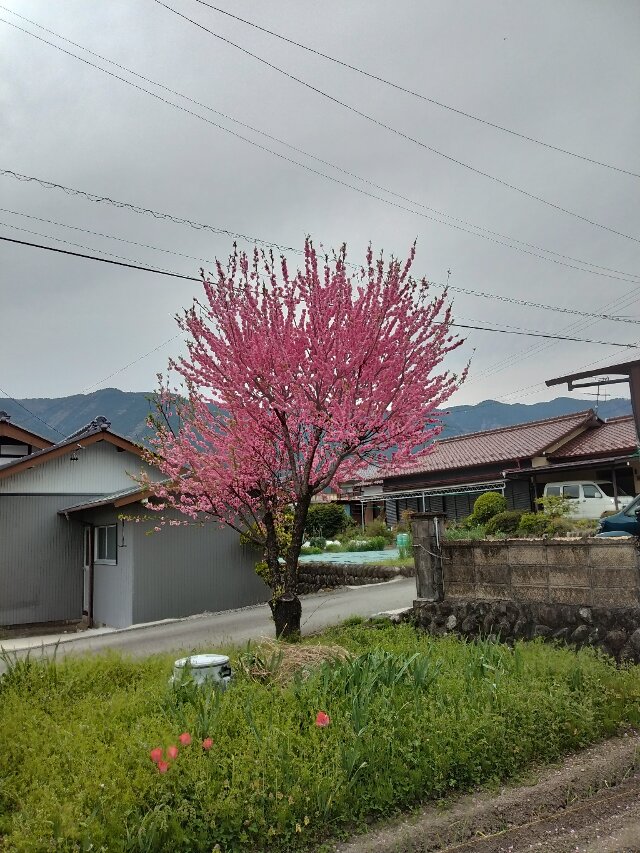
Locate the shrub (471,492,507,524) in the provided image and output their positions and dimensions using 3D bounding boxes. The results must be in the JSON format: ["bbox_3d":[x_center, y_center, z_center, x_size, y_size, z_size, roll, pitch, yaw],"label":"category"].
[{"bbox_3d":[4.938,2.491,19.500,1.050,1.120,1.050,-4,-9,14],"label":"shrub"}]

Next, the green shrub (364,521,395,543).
[{"bbox_3d":[1.934,3.472,22.000,1.050,0.750,0.900,-3,-9,5],"label":"green shrub"}]

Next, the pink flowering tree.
[{"bbox_3d":[-0.170,0.060,7.800,3.600,4.650,3.500,-2,-9,0],"label":"pink flowering tree"}]

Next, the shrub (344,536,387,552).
[{"bbox_3d":[1.217,3.157,17.800,1.100,0.450,0.800,-3,-9,4],"label":"shrub"}]

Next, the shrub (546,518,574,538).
[{"bbox_3d":[6.506,2.773,18.000,0.750,0.550,0.700,-5,-9,20],"label":"shrub"}]

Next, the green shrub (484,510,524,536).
[{"bbox_3d":[4.991,2.638,18.000,1.050,0.720,0.950,-4,-9,15],"label":"green shrub"}]

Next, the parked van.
[{"bbox_3d":[11.904,3.347,29.500,3.400,1.880,1.480,-10,-12,44],"label":"parked van"}]

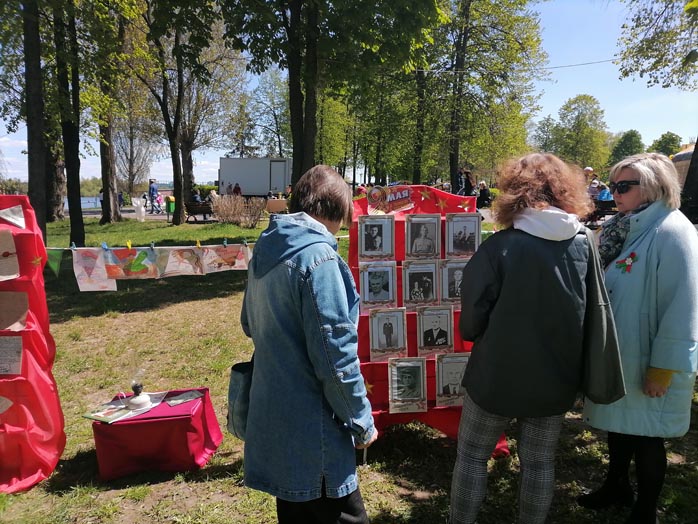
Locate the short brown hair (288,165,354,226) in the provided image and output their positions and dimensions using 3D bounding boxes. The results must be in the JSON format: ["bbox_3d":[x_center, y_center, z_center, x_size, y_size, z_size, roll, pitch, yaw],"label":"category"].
[{"bbox_3d":[-0.089,-0.216,1.700,0.215,0.205,0.190,-7,11,-41],"label":"short brown hair"}]

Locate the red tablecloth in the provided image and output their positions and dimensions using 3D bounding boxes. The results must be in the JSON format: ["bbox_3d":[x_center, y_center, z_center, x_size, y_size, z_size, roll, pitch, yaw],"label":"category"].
[{"bbox_3d":[-1.053,0.947,2.930,0.570,0.330,0.430,-1,8,-7],"label":"red tablecloth"}]

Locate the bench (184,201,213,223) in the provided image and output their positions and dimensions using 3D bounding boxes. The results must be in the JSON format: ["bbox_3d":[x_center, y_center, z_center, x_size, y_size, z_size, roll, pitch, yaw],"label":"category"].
[{"bbox_3d":[-5.938,-2.069,21.700,1.700,0.820,0.650,2,8,15],"label":"bench"}]

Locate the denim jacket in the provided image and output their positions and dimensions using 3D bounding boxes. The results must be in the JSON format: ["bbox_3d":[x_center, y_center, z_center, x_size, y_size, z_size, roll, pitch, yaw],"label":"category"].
[{"bbox_3d":[-0.144,0.293,1.700,0.500,0.860,0.370,8,11,44],"label":"denim jacket"}]

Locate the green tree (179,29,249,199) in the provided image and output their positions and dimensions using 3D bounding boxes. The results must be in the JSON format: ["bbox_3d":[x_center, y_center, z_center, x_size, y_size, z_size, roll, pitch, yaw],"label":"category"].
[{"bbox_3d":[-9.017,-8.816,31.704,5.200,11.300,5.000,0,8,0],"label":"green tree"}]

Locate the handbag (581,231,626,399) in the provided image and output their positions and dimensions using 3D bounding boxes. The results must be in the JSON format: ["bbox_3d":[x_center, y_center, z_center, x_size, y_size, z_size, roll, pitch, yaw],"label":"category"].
[{"bbox_3d":[0.847,0.180,1.760,0.140,0.560,0.280,2,8,15],"label":"handbag"}]

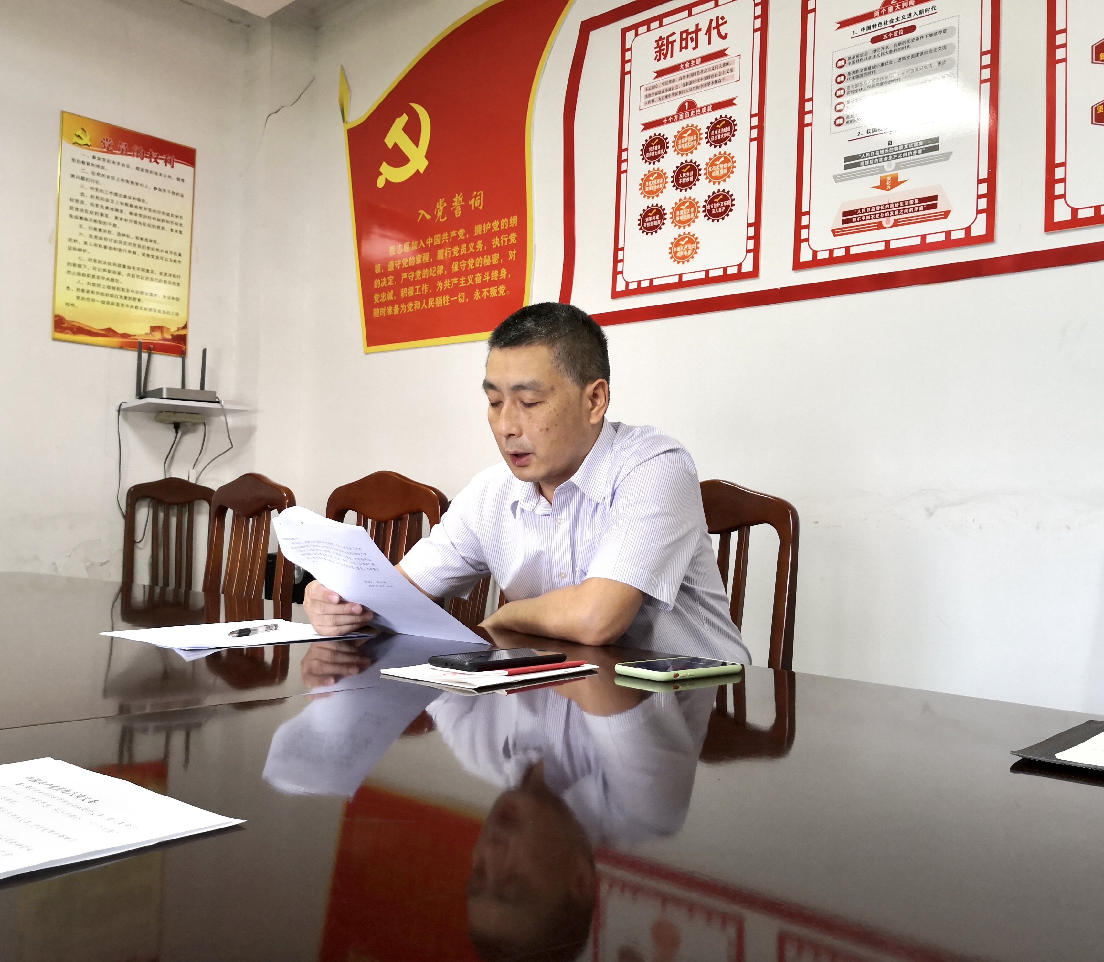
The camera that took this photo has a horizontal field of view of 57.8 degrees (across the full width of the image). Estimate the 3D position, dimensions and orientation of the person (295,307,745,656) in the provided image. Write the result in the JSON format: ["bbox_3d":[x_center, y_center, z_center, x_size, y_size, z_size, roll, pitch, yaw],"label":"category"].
[{"bbox_3d":[0.011,0.357,1.578,0.489,1.262,0.679,0,-3,41],"label":"person"}]

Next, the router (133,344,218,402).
[{"bbox_3d":[-1.223,-0.355,3.305,0.125,0.190,0.200,0,-3,41],"label":"router"}]

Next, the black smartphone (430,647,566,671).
[{"bbox_3d":[-0.061,0.206,1.158,0.154,0.009,0.076,4,-3,-44],"label":"black smartphone"}]

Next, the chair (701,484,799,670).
[{"bbox_3d":[0.168,0.492,1.705,0.400,1.010,0.470,0,-3,38],"label":"chair"}]

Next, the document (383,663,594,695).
[{"bbox_3d":[-0.067,0.215,1.149,0.137,0.010,0.203,0,-3,38],"label":"document"}]

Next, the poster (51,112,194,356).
[{"bbox_3d":[-1.405,-0.798,3.316,0.012,0.728,0.458,0,-3,41],"label":"poster"}]

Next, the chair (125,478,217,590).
[{"bbox_3d":[-1.138,0.503,3.142,0.400,1.010,0.470,4,-3,-42],"label":"chair"}]

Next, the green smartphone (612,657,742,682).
[{"bbox_3d":[0.151,0.223,1.189,0.152,0.011,0.078,3,-3,-40],"label":"green smartphone"}]

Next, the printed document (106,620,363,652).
[{"bbox_3d":[-0.440,0.215,1.417,0.235,0.006,0.300,0,-3,39],"label":"printed document"}]

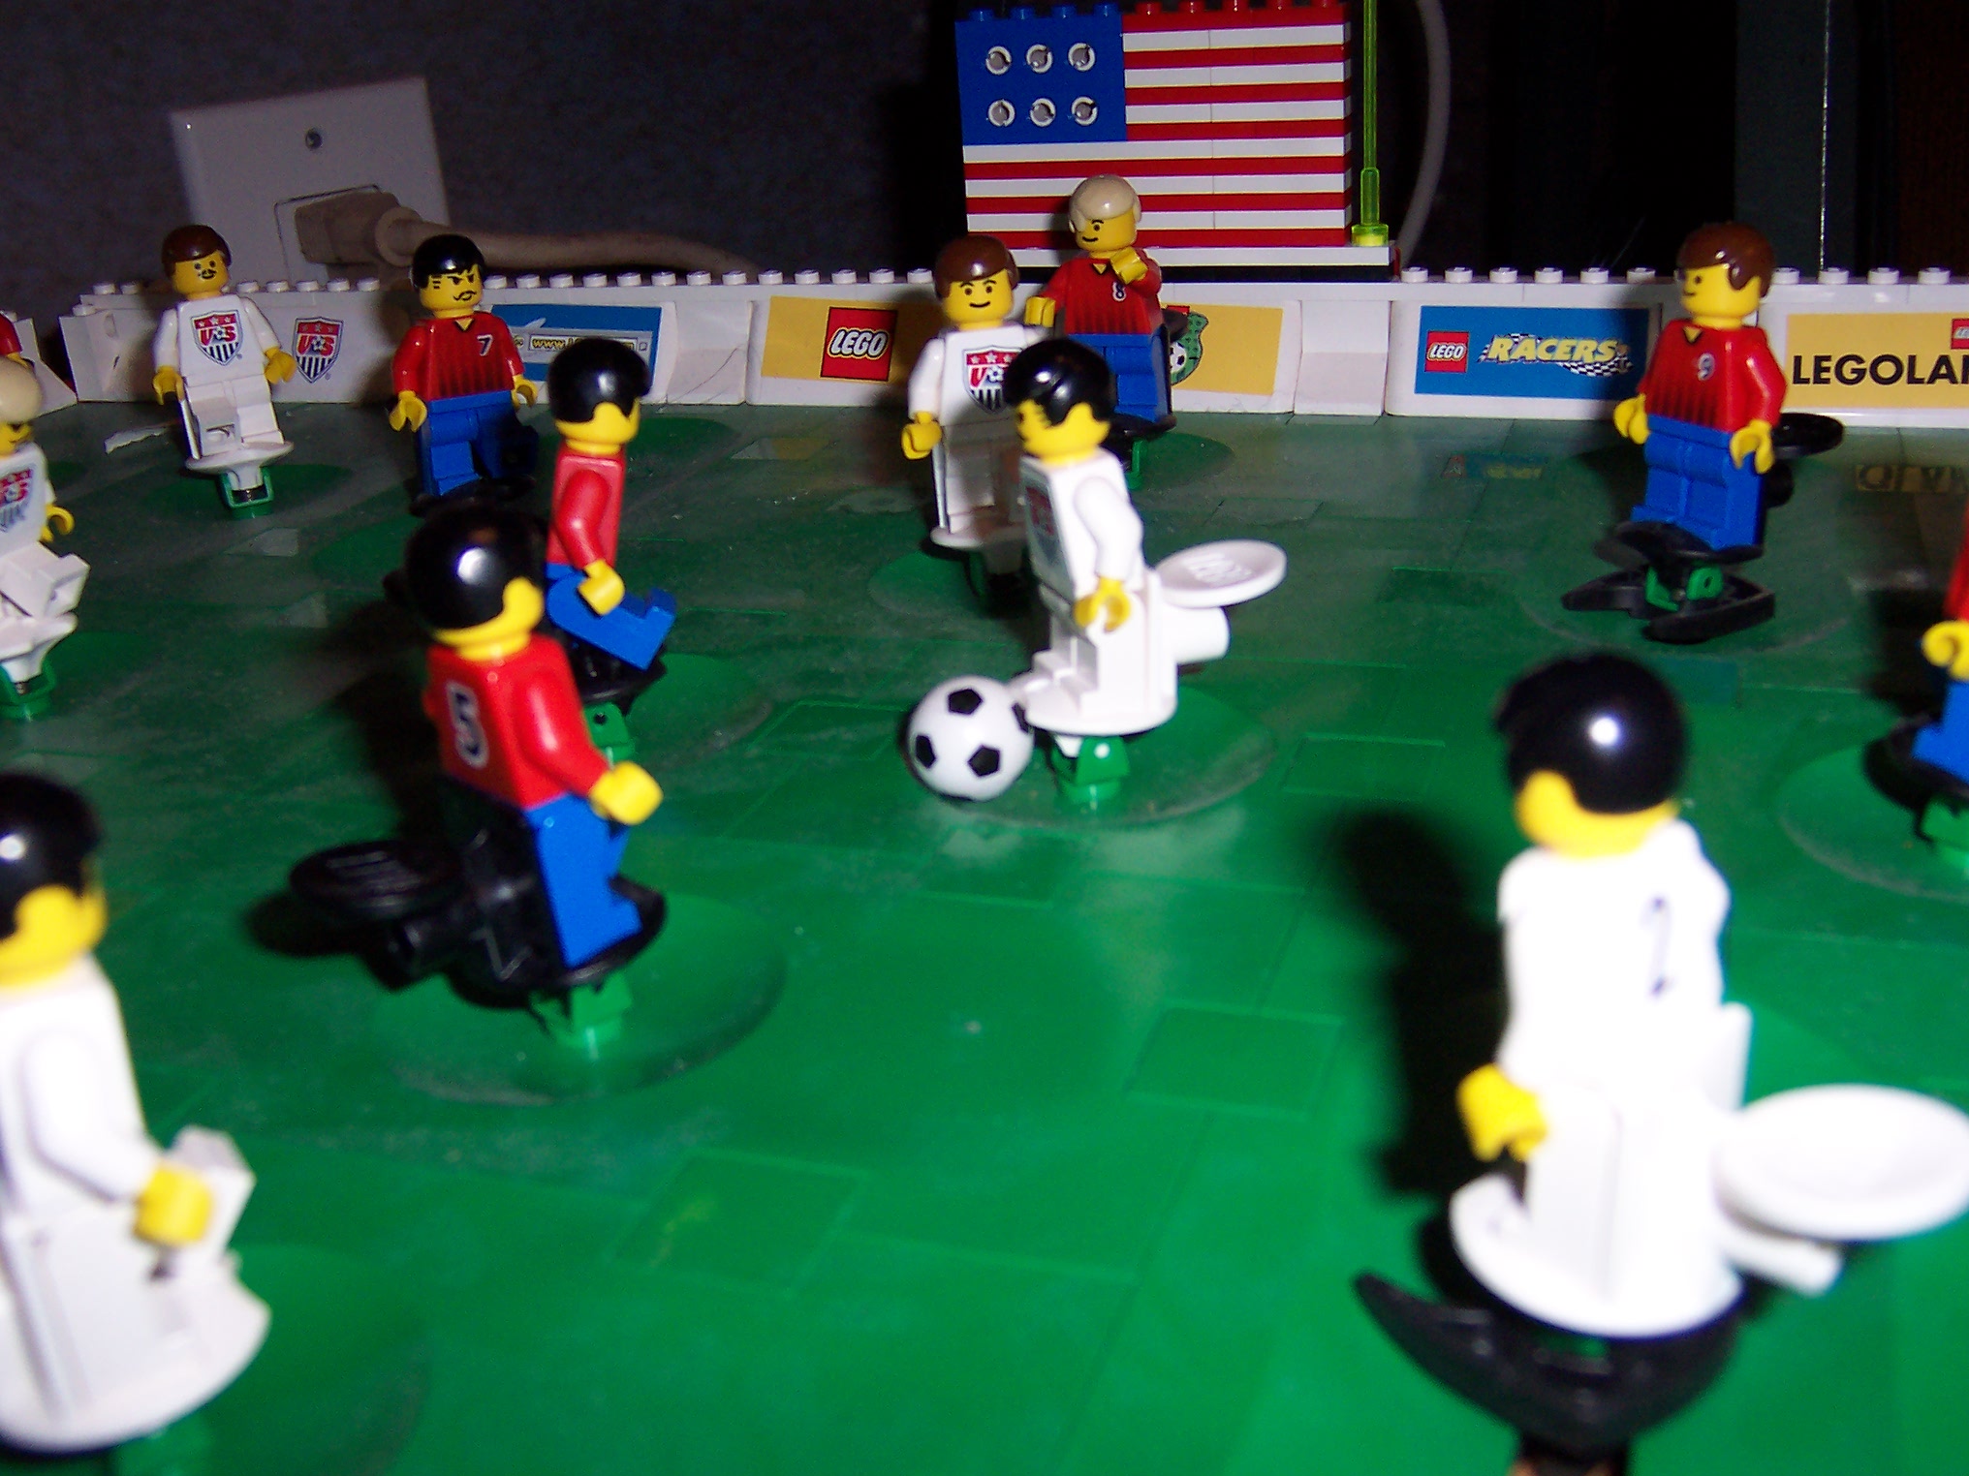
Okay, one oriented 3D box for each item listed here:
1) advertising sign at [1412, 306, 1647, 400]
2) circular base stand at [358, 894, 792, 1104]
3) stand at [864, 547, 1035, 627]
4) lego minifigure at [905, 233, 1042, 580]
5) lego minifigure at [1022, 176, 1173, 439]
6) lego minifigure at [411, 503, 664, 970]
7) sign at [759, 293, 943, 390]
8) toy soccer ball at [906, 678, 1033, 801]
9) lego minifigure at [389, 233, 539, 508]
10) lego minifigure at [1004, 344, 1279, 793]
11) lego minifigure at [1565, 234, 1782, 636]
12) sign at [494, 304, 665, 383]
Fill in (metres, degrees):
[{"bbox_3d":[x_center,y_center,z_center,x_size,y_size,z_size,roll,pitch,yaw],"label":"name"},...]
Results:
[{"bbox_3d":[0.096,-0.067,0.359,0.040,0.016,0.003,4,-1,19],"label":"advertising sign"},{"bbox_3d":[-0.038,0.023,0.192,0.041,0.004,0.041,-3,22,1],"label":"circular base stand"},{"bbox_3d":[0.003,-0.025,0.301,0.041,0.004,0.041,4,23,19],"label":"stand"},{"bbox_3d":[0.000,-0.049,0.300,0.027,0.048,0.018,-8,17,-10],"label":"lego minifigure"},{"bbox_3d":[0.021,-0.075,0.355,0.026,0.044,0.017,3,22,23],"label":"lego minifigure"},{"bbox_3d":[-0.042,-0.001,0.186,0.015,0.043,0.027,-25,26,-35],"label":"lego minifigure"},{"bbox_3d":[-0.024,-0.078,0.401,0.040,0.016,0.003,4,-1,19],"label":"sign"},{"bbox_3d":[-0.001,0.000,0.228,0.014,0.014,0.014,-3,22,1],"label":"toy soccer ball"},{"bbox_3d":[-0.088,-0.061,0.340,0.027,0.044,0.015,-19,26,-38],"label":"lego minifigure"},{"bbox_3d":[0.017,-0.020,0.228,0.032,0.050,0.026,-12,13,-9],"label":"lego minifigure"},{"bbox_3d":[0.094,-0.043,0.270,0.022,0.049,0.028,-7,20,-24],"label":"lego minifigure"},{"bbox_3d":[-0.084,-0.081,0.421,0.040,0.016,0.003,4,-1,19],"label":"sign"}]

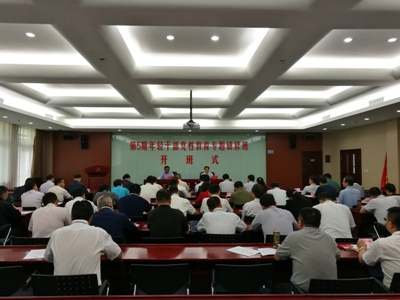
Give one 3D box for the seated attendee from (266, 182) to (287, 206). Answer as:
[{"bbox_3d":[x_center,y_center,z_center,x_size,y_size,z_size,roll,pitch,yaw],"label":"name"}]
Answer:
[{"bbox_3d":[1.526,1.260,6.224,0.480,1.240,0.720,0,-2,-7],"label":"seated attendee"}]

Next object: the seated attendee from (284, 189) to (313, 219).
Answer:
[{"bbox_3d":[1.635,1.230,5.128,0.500,1.220,0.750,1,-2,-20],"label":"seated attendee"}]

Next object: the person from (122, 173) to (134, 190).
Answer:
[{"bbox_3d":[-2.008,1.322,8.584,0.480,1.290,0.700,0,-2,-2],"label":"person"}]

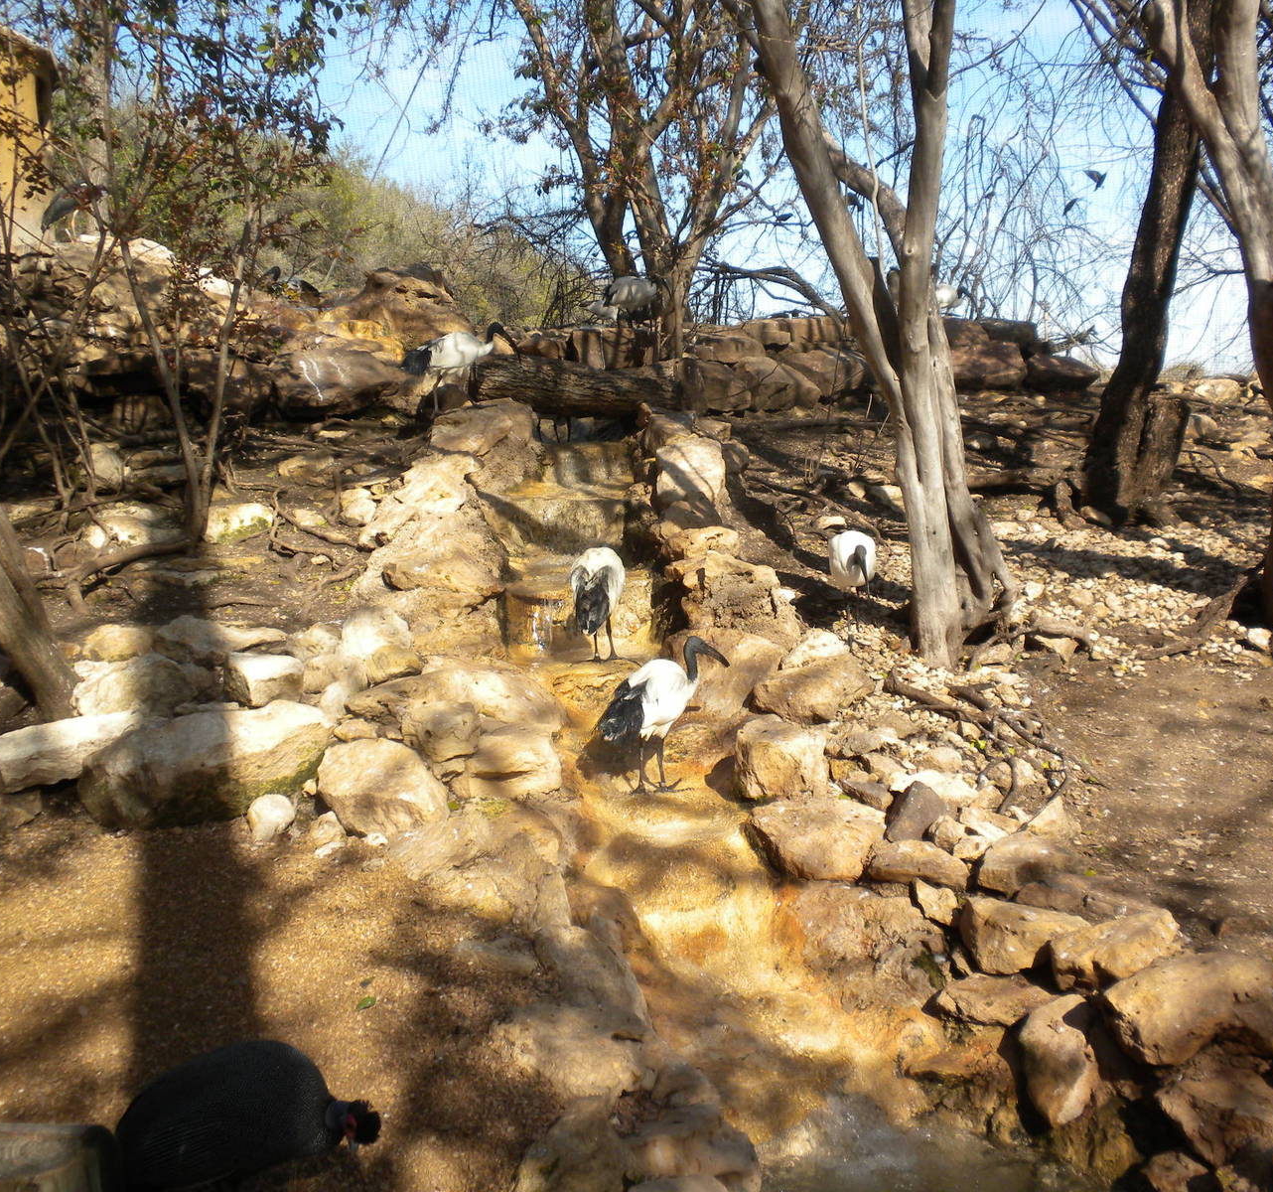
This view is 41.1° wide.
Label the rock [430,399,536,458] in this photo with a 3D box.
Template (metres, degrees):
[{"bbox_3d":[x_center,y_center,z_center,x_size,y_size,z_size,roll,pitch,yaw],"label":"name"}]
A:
[{"bbox_3d":[-0.714,-0.780,7.900,0.480,0.268,0.384,-2,7,-15],"label":"rock"}]

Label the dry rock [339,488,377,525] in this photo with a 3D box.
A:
[{"bbox_3d":[-1.243,-0.401,7.600,0.165,0.155,0.140,0,8,0],"label":"dry rock"}]

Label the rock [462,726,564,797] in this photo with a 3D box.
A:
[{"bbox_3d":[-0.482,0.644,6.650,0.382,0.248,0.340,0,6,0],"label":"rock"}]

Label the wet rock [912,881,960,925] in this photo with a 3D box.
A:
[{"bbox_3d":[0.838,0.857,4.750,0.125,0.105,0.100,0,8,0],"label":"wet rock"}]

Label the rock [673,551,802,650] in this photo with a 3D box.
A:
[{"bbox_3d":[0.385,0.017,6.500,0.488,0.362,0.391,0,7,0],"label":"rock"}]

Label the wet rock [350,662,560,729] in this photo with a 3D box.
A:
[{"bbox_3d":[-0.640,0.358,6.150,0.760,0.185,0.400,0,8,0],"label":"wet rock"}]

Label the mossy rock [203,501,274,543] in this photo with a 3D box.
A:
[{"bbox_3d":[-1.874,-0.348,8.000,0.340,0.190,0.250,-1,6,-13],"label":"mossy rock"}]

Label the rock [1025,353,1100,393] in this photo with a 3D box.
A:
[{"bbox_3d":[3.256,-1.704,13.000,0.529,0.299,0.450,0,6,0],"label":"rock"}]

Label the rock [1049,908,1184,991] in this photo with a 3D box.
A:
[{"bbox_3d":[1.355,0.997,4.800,0.351,0.182,0.250,-3,7,-25],"label":"rock"}]

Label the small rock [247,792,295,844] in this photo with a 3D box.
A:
[{"bbox_3d":[-1.112,0.674,5.170,0.141,0.150,0.127,0,7,0],"label":"small rock"}]

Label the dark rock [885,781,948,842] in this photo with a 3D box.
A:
[{"bbox_3d":[0.857,0.658,5.200,0.180,0.160,0.140,0,8,0],"label":"dark rock"}]

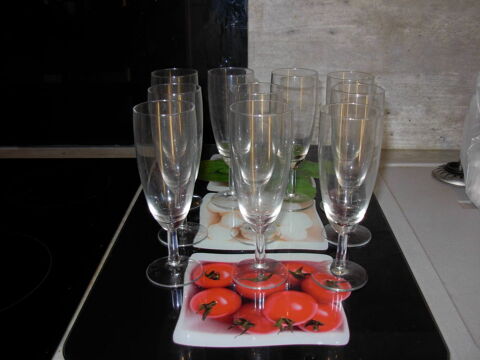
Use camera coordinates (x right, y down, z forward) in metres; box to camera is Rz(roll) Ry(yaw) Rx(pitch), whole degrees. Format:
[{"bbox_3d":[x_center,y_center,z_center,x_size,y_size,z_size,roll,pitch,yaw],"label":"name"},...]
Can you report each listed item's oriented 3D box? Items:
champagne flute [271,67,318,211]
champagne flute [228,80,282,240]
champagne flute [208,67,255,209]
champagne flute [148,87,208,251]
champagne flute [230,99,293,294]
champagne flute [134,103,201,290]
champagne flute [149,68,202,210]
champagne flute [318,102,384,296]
[{"bbox_3d":[0.069,-0.050,0.677,0.059,0.174,0.059,-1,22,0],"label":"champagne flute"},{"bbox_3d":[0.017,-0.017,0.595,0.059,0.174,0.059,-1,22,0],"label":"champagne flute"},{"bbox_3d":[-0.010,-0.052,0.684,0.059,0.174,0.059,-1,22,0],"label":"champagne flute"},{"bbox_3d":[-0.068,-0.016,0.596,0.059,0.174,0.059,-1,22,0],"label":"champagne flute"},{"bbox_3d":[0.020,0.016,0.514,0.059,0.174,0.059,-1,22,0],"label":"champagne flute"},{"bbox_3d":[-0.069,0.015,0.520,0.059,0.174,0.059,-1,22,0],"label":"champagne flute"},{"bbox_3d":[-0.080,-0.052,0.686,0.059,0.174,0.059,-1,22,0],"label":"champagne flute"},{"bbox_3d":[0.101,0.017,0.509,0.059,0.174,0.059,-1,22,0],"label":"champagne flute"}]

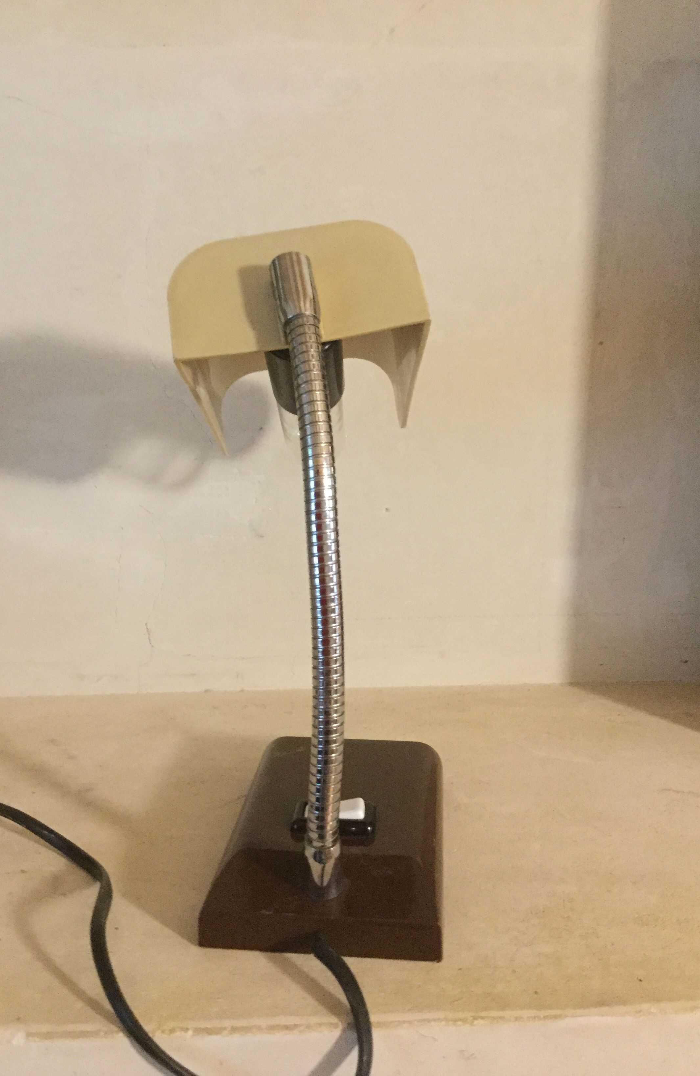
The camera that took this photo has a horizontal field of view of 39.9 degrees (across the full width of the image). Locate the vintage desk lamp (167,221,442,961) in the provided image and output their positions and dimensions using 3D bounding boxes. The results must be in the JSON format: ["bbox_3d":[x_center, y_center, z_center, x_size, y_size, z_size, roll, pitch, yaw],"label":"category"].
[{"bbox_3d":[-0.012,0.005,0.389,0.103,0.247,0.171,1,14,5],"label":"vintage desk lamp"}]

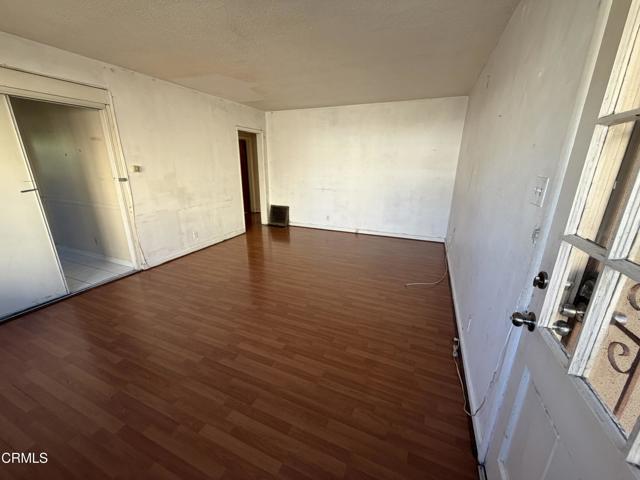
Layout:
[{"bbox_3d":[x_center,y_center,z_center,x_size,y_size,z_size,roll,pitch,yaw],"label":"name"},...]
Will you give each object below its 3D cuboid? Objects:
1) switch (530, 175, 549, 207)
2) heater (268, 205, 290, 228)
[{"bbox_3d":[0.876,-0.193,1.038,0.016,0.114,0.114,8,18,22],"label":"switch"},{"bbox_3d":[-0.960,-0.566,6.132,0.470,0.460,0.155,8,18,22],"label":"heater"}]

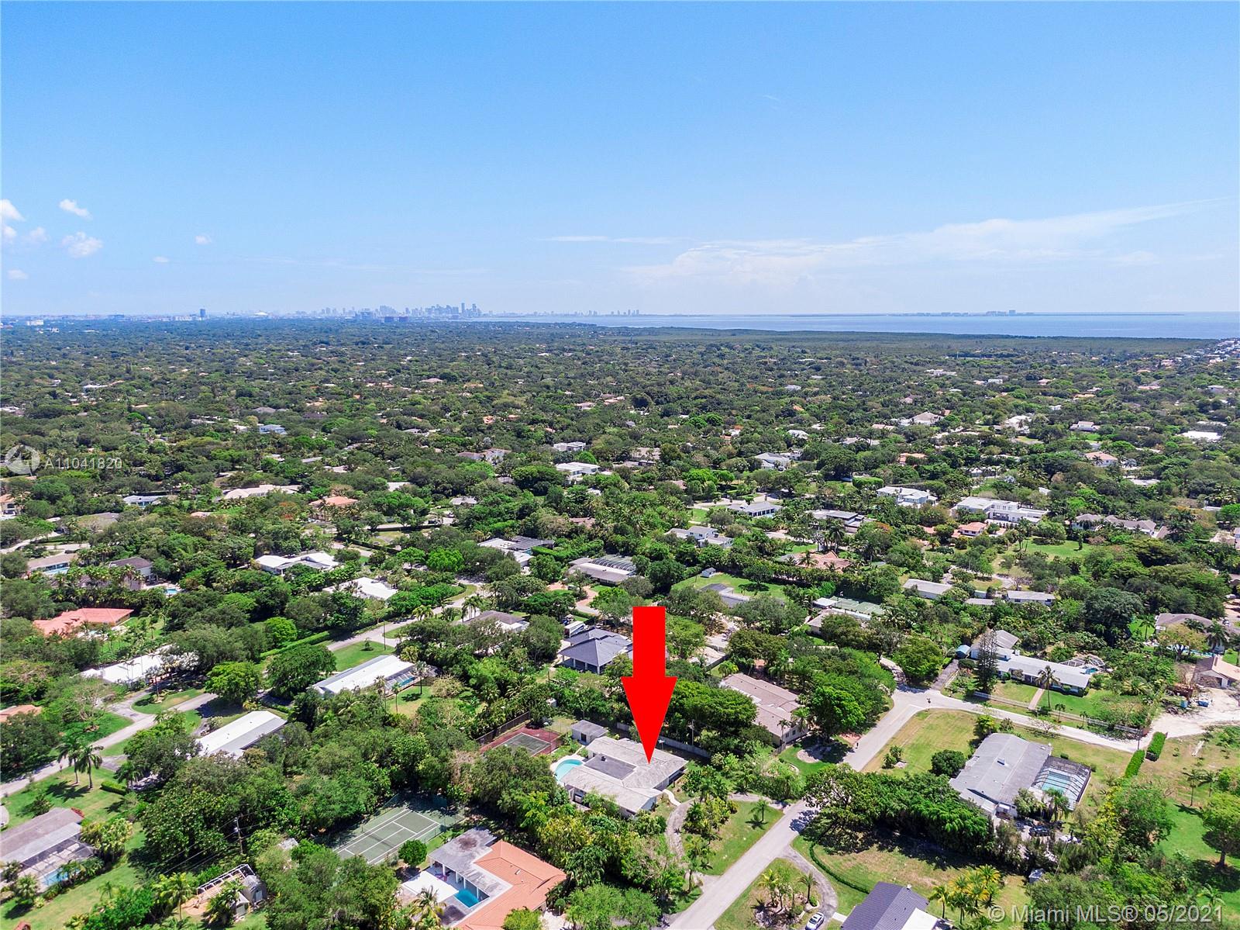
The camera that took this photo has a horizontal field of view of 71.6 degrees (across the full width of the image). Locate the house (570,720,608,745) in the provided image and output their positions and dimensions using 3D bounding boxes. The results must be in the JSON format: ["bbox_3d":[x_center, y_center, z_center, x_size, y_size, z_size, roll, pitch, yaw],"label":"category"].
[{"bbox_3d":[-8.337,73.516,235.327,9.200,3.100,5.900,7,13,36],"label":"house"}]

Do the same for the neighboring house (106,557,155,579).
[{"bbox_3d":[-217.272,46.226,379.502,19.000,8.000,15.500,7,13,36],"label":"neighboring house"}]

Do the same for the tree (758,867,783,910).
[{"bbox_3d":[29.962,82.939,168.194,4.500,7.900,4.500,0,10,0],"label":"tree"}]

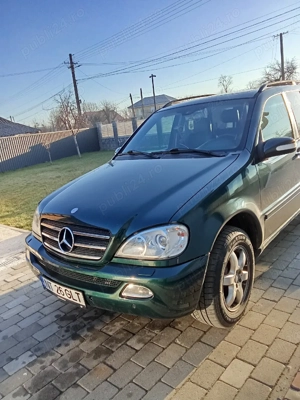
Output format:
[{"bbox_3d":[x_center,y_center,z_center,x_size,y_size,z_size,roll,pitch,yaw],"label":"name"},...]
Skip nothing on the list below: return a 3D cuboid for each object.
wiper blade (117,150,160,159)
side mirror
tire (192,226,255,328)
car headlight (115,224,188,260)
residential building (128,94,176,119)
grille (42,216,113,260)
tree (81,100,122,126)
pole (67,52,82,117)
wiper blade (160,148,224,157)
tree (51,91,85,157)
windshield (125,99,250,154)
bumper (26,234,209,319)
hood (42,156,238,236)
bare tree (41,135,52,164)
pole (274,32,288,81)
[{"bbox_3d":[-0.130,-0.448,3.200,0.560,0.070,0.100,4,17,41],"label":"wiper blade"},{"bbox_3d":[0.986,-0.389,2.511,0.270,0.190,0.170,4,17,41],"label":"side mirror"},{"bbox_3d":[0.570,0.578,2.513,0.268,0.735,0.735,5,18,40],"label":"tire"},{"bbox_3d":[0.001,0.272,2.041,0.440,0.220,0.320,5,18,40],"label":"car headlight"},{"bbox_3d":[0.951,-18.464,67.239,10.200,6.100,7.500,-7,14,0],"label":"residential building"},{"bbox_3d":[-0.546,0.277,2.264,0.800,0.250,0.130,4,9,41],"label":"grille"},{"bbox_3d":[-6.594,-10.927,45.645,5.000,6.010,5.000,-8,12,-6],"label":"tree"},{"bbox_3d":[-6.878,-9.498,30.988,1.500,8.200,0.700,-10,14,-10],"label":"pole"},{"bbox_3d":[0.368,-0.416,2.861,0.660,0.070,0.090,9,20,34],"label":"wiper blade"},{"bbox_3d":[-4.987,-4.645,20.075,2.000,3.960,2.000,-9,13,-11],"label":"tree"},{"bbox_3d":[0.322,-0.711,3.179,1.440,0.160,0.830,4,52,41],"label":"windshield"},{"bbox_3d":[-0.460,0.557,2.510,1.820,0.450,0.550,5,18,40],"label":"bumper"},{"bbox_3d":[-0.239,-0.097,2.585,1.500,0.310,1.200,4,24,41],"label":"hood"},{"bbox_3d":[-5.782,-2.868,18.321,0.650,1.670,0.650,-10,13,-16],"label":"bare tree"},{"bbox_3d":[13.556,-12.590,33.122,1.600,8.200,0.400,-1,15,24],"label":"pole"}]

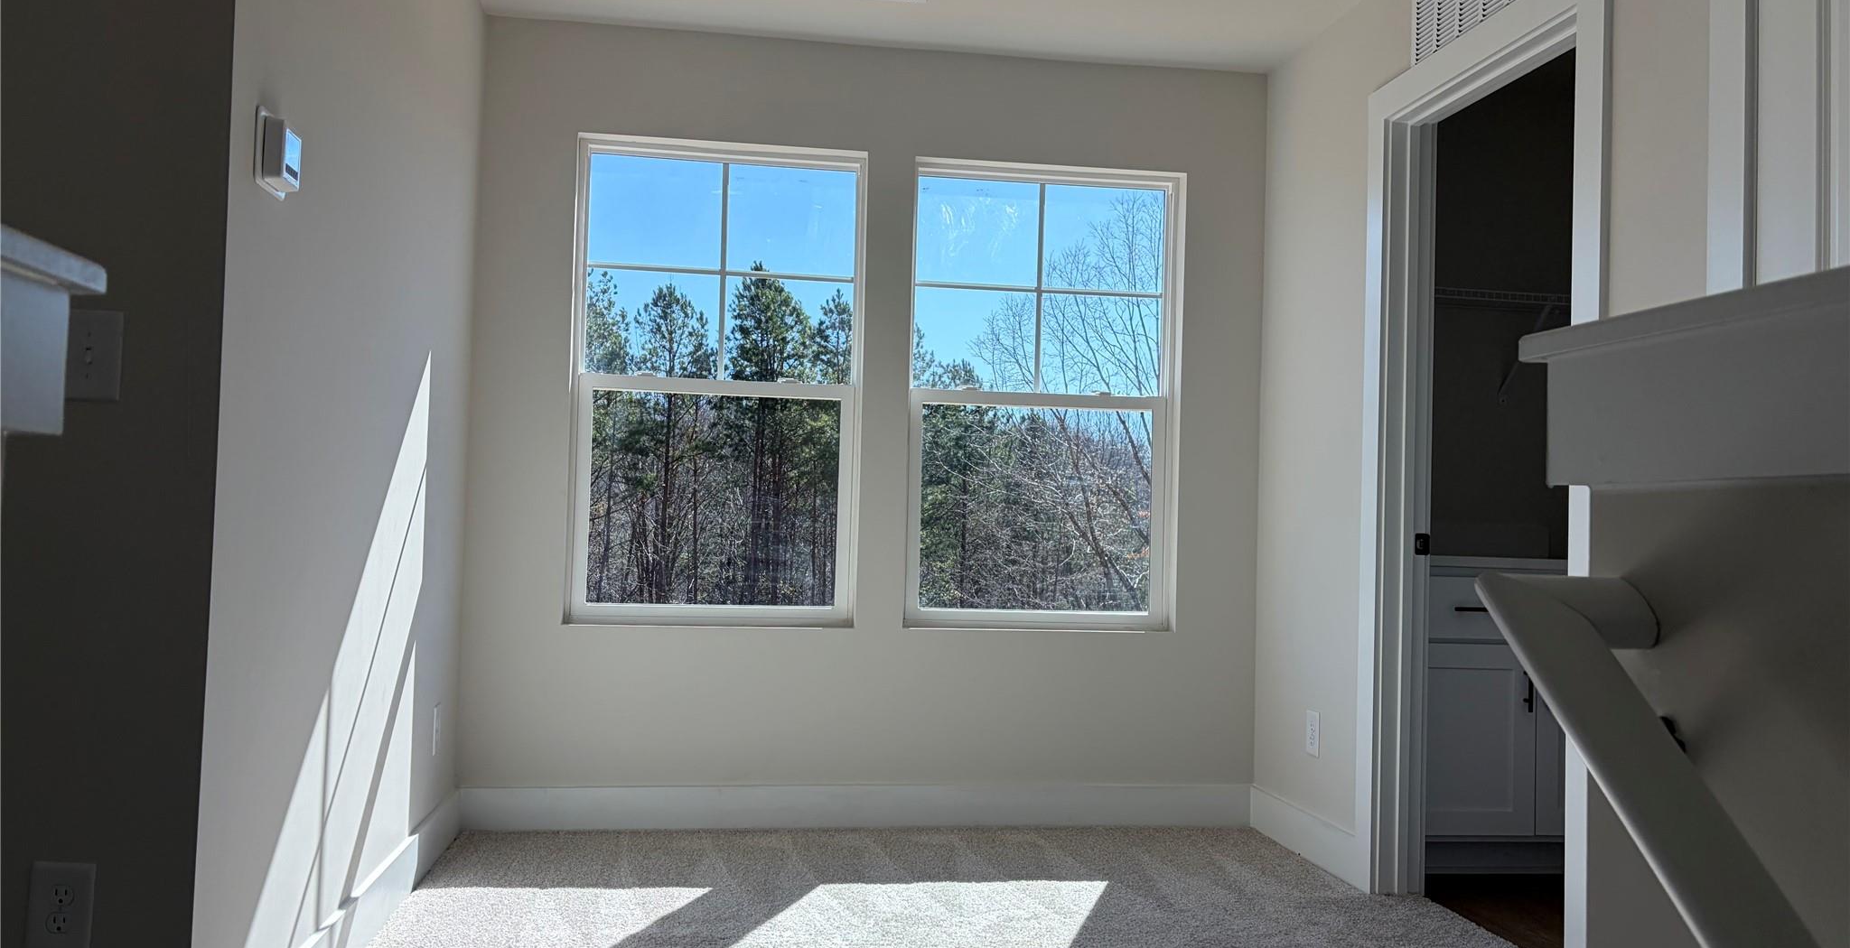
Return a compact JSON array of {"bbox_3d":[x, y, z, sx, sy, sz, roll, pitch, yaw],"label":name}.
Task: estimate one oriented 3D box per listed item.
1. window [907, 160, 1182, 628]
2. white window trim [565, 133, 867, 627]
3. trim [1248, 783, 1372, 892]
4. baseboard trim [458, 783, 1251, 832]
[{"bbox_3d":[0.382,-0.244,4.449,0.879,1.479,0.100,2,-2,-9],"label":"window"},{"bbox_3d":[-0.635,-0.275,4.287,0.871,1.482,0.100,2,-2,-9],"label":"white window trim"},{"bbox_3d":[1.106,1.046,4.066,0.016,0.134,0.790,2,-2,-9],"label":"trim"},{"bbox_3d":[-0.167,1.022,4.270,2.450,0.134,0.016,2,-2,-9],"label":"baseboard trim"}]

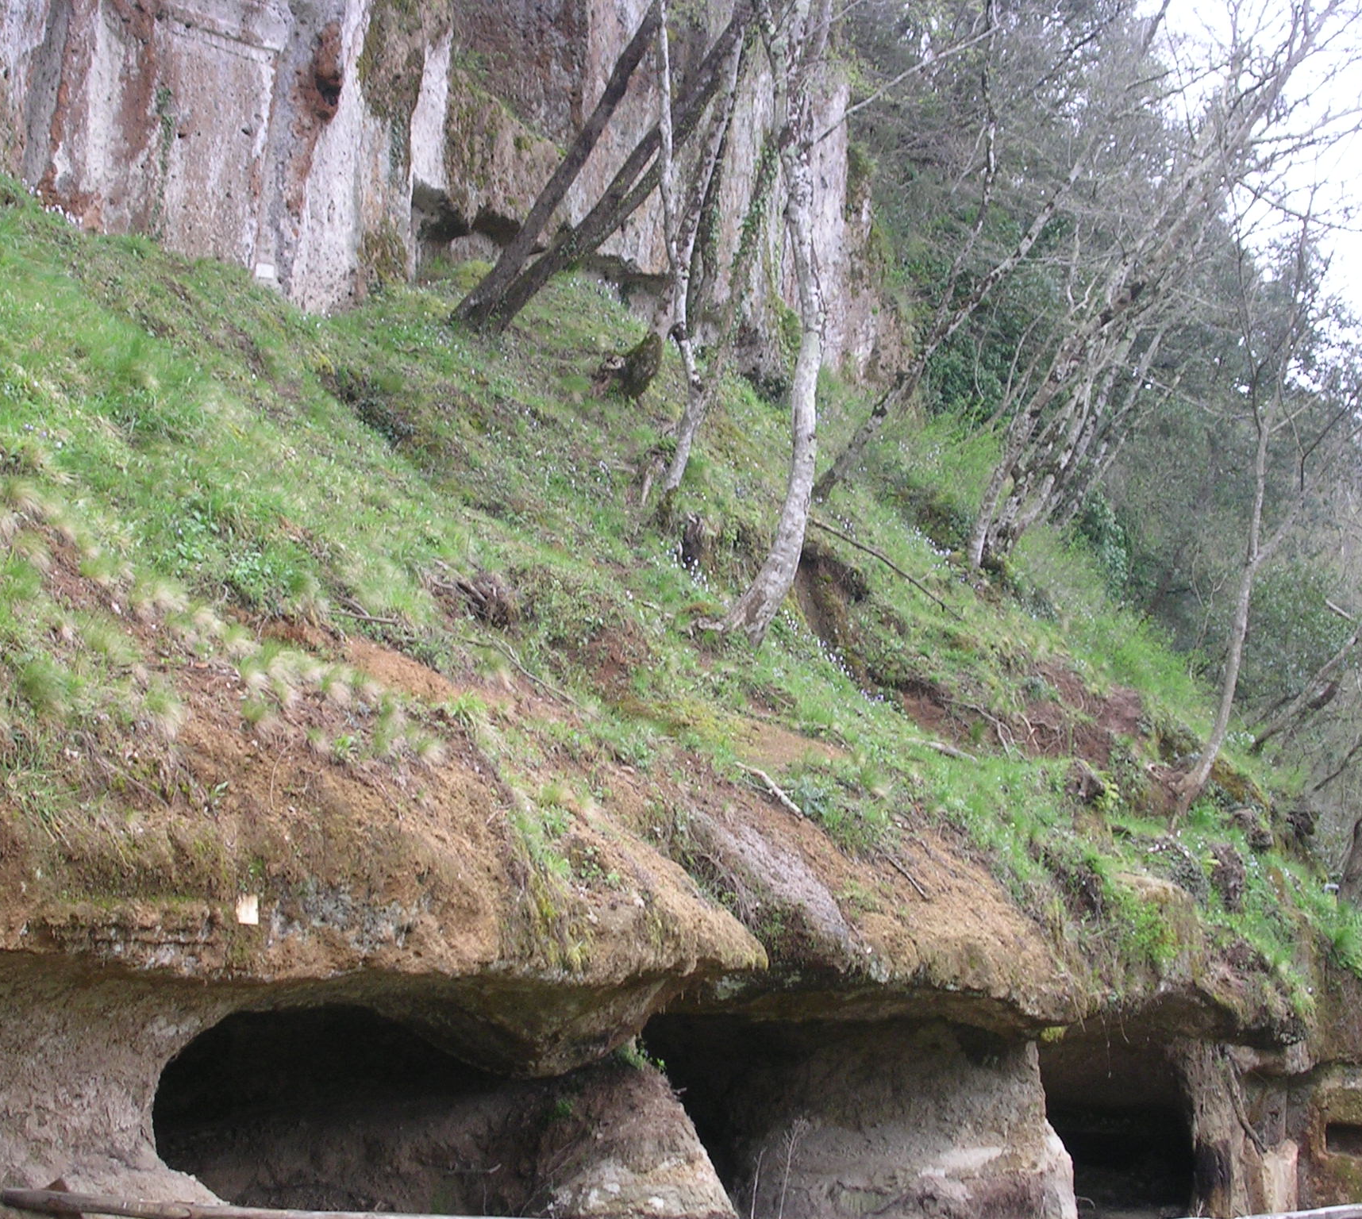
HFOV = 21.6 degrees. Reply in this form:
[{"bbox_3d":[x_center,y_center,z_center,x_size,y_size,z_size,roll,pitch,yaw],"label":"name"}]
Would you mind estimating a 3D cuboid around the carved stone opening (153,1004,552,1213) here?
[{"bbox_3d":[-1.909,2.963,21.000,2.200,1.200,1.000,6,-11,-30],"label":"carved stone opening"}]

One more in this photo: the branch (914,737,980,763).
[{"bbox_3d":[2.008,1.062,27.000,0.520,0.070,0.080,19,-2,22],"label":"branch"}]

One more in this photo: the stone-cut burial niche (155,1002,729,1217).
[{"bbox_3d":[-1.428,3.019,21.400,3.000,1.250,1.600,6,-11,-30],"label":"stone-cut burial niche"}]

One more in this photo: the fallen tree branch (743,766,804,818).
[{"bbox_3d":[0.643,1.256,24.600,0.580,0.070,0.090,41,7,22],"label":"fallen tree branch"}]

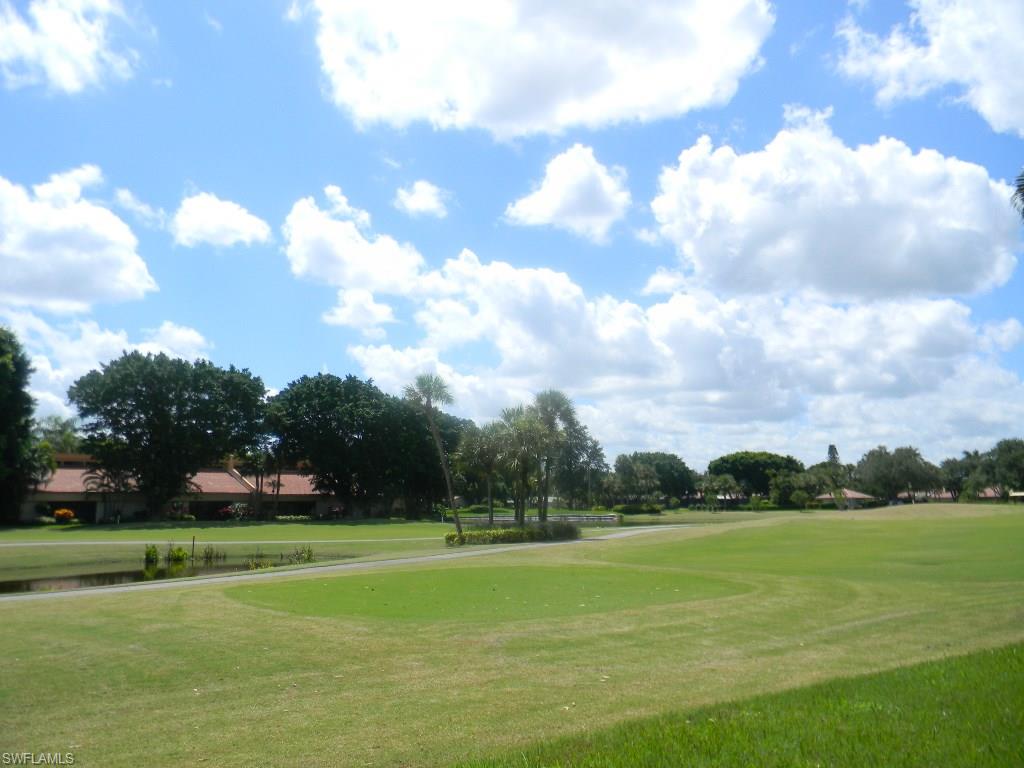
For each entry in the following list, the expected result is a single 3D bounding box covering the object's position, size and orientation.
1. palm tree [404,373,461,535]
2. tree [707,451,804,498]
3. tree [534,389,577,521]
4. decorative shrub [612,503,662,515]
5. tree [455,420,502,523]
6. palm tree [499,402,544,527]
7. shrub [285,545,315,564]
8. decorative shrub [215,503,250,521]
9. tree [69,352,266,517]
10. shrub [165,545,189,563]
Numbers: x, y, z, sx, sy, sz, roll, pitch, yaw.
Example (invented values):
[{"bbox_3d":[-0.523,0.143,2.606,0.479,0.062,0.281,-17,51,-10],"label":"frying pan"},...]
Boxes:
[{"bbox_3d":[-4.501,4.064,46.894,3.170,9.540,3.000,0,-8,0],"label":"palm tree"},{"bbox_3d":[54.065,20.733,183.911,21.760,11.920,19.000,0,-8,0],"label":"tree"},{"bbox_3d":[2.827,5.041,53.826,2.730,9.580,2.900,0,-8,0],"label":"tree"},{"bbox_3d":[19.779,19.620,130.538,7.880,1.870,3.000,0,-8,0],"label":"decorative shrub"},{"bbox_3d":[-2.050,5.749,50.695,2.940,7.060,3.000,0,-8,0],"label":"tree"},{"bbox_3d":[0.582,5.256,50.765,2.820,8.050,2.900,0,-8,0],"label":"palm tree"},{"bbox_3d":[-9.272,7.473,36.310,1.230,0.860,1.000,0,-8,0],"label":"shrub"},{"bbox_3d":[-28.017,12.779,83.028,3.610,1.780,2.200,0,-8,0],"label":"decorative shrub"},{"bbox_3d":[-34.985,5.111,84.116,20.110,16.880,17.000,0,-8,0],"label":"tree"},{"bbox_3d":[-15.902,8.034,39.261,1.140,0.840,1.000,0,-8,0],"label":"shrub"}]

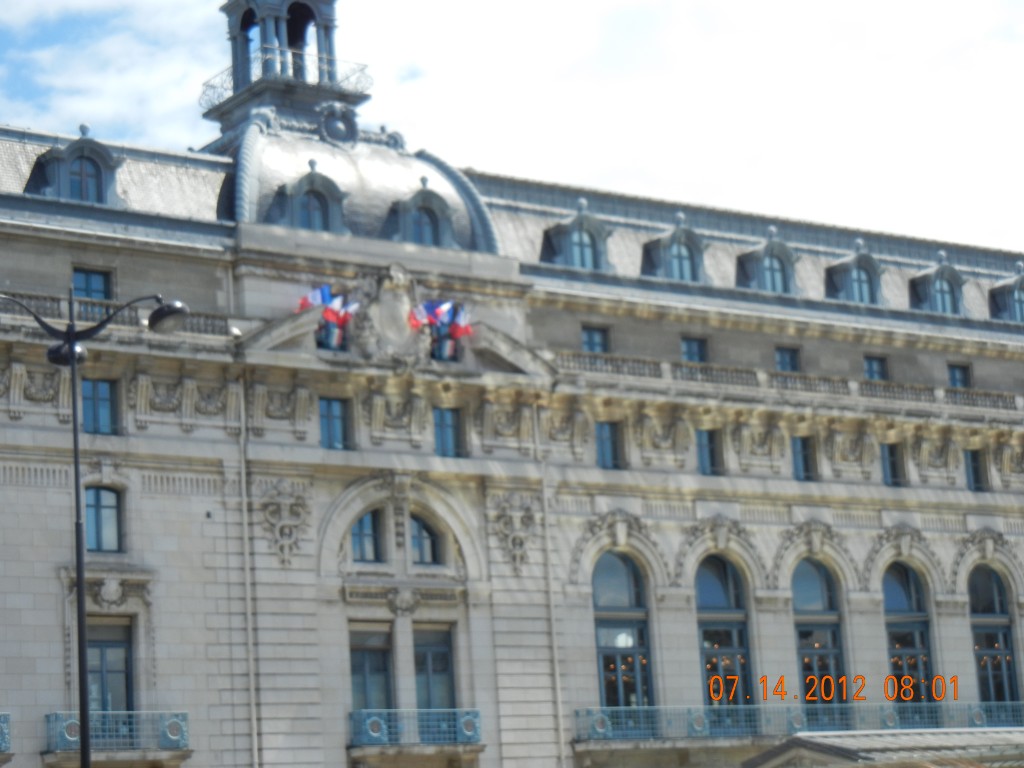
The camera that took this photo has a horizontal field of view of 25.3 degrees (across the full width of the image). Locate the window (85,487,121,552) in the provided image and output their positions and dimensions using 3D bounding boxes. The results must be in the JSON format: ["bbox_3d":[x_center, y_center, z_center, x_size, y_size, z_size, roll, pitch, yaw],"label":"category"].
[{"bbox_3d":[-11.306,3.743,62.891,1.024,1.808,0.250,5,-15,-34],"label":"window"}]

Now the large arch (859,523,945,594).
[{"bbox_3d":[14.157,6.485,83.444,3.974,2.469,0.600,5,-15,-35],"label":"large arch"}]

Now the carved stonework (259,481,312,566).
[{"bbox_3d":[-6.892,4.240,68.962,1.657,2.549,0.300,5,-15,-35],"label":"carved stonework"}]

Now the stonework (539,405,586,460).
[{"bbox_3d":[1.638,1.639,75.626,1.560,1.754,0.500,5,-15,-35],"label":"stonework"}]

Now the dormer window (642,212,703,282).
[{"bbox_3d":[5.713,-4.795,82.223,2.420,2.574,1.496,5,-15,-35],"label":"dormer window"}]

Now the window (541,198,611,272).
[{"bbox_3d":[2.100,-5.103,79.730,2.420,2.574,1.496,5,-15,-35],"label":"window"}]

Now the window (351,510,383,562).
[{"bbox_3d":[-4.957,5.111,76.619,1.370,1.820,0.400,5,-16,-34],"label":"window"}]

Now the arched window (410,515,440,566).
[{"bbox_3d":[-2.669,4.874,71.234,1.150,1.651,0.250,5,-14,-34],"label":"arched window"}]

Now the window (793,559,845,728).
[{"bbox_3d":[10.423,8.788,77.007,2.210,5.912,0.350,5,-15,-34],"label":"window"}]

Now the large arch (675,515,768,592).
[{"bbox_3d":[6.802,5.543,74.819,3.800,2.450,0.450,5,-15,-34],"label":"large arch"}]

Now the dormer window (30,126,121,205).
[{"bbox_3d":[-14.327,-6.988,74.753,2.450,2.780,1.400,5,-16,-34],"label":"dormer window"}]

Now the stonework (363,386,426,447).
[{"bbox_3d":[-3.766,1.056,71.819,2.109,1.747,0.500,5,-15,-35],"label":"stonework"}]

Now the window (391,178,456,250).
[{"bbox_3d":[-3.399,-6.014,82.271,2.350,2.680,1.400,5,-16,-34],"label":"window"}]

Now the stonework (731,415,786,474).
[{"bbox_3d":[8.668,2.125,79.150,1.900,2.108,0.550,5,-14,-34],"label":"stonework"}]

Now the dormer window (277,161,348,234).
[{"bbox_3d":[-6.457,-5.895,72.575,2.384,2.426,1.200,5,-14,-34],"label":"dormer window"}]

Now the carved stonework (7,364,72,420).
[{"bbox_3d":[-14.562,0.244,70.486,1.900,1.670,0.550,5,-16,-34],"label":"carved stonework"}]

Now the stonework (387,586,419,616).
[{"bbox_3d":[-3.274,6.658,69.734,0.950,0.922,0.360,5,-14,-34],"label":"stonework"}]

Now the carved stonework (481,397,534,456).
[{"bbox_3d":[-0.145,1.485,80.418,1.900,1.980,0.550,5,-16,-34],"label":"carved stonework"}]

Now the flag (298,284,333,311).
[{"bbox_3d":[-6.067,-2.583,69.249,1.138,0.703,0.400,5,-15,-35],"label":"flag"}]

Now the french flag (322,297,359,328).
[{"bbox_3d":[-5.078,-2.148,67.479,1.233,0.913,0.400,5,-15,-34],"label":"french flag"}]

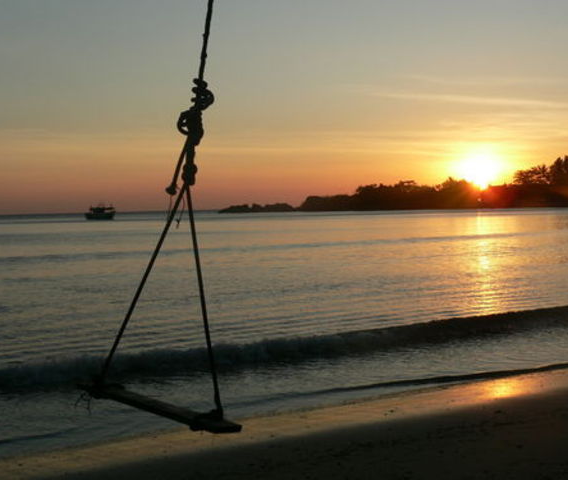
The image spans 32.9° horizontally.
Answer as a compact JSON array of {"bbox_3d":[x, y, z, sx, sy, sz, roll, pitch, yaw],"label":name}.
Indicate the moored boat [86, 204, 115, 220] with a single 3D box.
[{"bbox_3d":[-58.373,-8.724,305.000,9.500,4.700,3.300,-2,2,-10],"label":"moored boat"}]

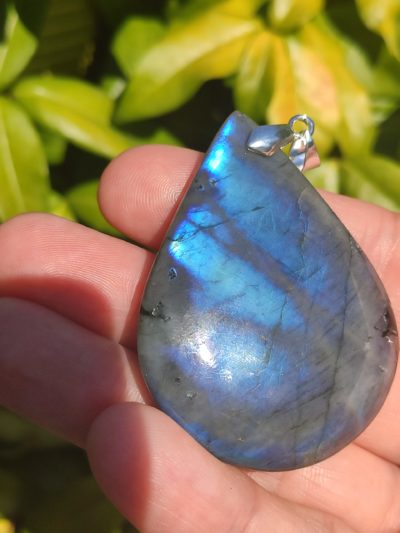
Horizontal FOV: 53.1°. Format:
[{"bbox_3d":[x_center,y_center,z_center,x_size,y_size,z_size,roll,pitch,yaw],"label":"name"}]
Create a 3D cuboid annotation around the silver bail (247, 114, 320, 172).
[{"bbox_3d":[0.018,-0.027,0.088,0.013,0.011,0.006,19,13,-48],"label":"silver bail"}]

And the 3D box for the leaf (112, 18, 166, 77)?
[{"bbox_3d":[-0.033,-0.117,0.215,0.026,0.008,0.036,-15,62,-1],"label":"leaf"}]

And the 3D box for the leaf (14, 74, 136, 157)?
[{"bbox_3d":[-0.063,-0.076,0.205,0.068,0.013,0.027,28,61,10],"label":"leaf"}]

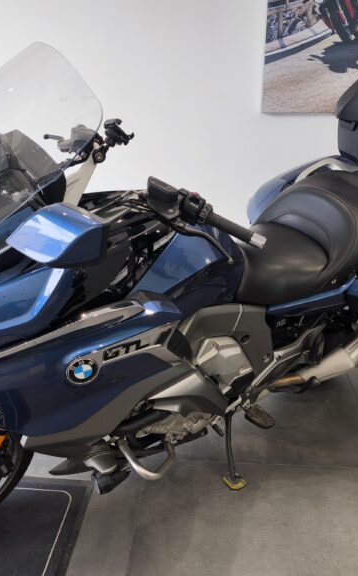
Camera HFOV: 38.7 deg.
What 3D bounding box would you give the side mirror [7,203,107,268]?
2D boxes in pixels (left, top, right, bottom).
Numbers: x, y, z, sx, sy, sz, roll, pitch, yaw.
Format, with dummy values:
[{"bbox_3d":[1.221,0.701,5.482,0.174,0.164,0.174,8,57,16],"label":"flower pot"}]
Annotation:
[{"bbox_3d":[-0.205,-0.093,0.844,0.145,0.125,0.175,-14,38,-29],"label":"side mirror"}]

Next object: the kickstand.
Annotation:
[{"bbox_3d":[0.192,0.588,1.866,0.100,0.250,0.130,-14,27,-29],"label":"kickstand"}]

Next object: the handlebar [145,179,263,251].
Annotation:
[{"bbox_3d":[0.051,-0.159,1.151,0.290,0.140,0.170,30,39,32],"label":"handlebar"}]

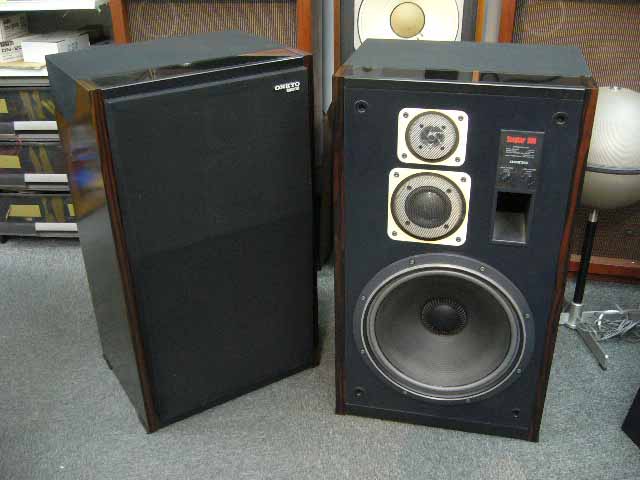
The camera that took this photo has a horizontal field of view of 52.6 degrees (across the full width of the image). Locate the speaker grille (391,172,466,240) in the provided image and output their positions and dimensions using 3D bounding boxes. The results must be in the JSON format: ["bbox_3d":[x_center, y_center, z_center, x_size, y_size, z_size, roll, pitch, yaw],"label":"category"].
[{"bbox_3d":[0.216,-0.068,1.282,0.149,0.149,0.020,6,28,12],"label":"speaker grille"}]

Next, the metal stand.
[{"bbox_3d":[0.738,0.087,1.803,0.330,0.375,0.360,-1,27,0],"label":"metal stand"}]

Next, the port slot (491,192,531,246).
[{"bbox_3d":[0.376,-0.055,1.270,0.065,0.108,0.055,6,28,12],"label":"port slot"}]

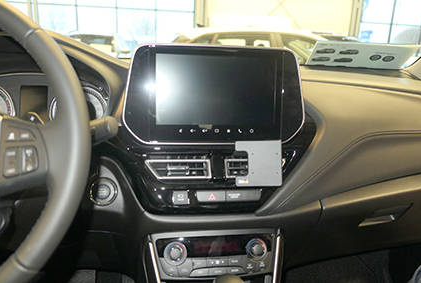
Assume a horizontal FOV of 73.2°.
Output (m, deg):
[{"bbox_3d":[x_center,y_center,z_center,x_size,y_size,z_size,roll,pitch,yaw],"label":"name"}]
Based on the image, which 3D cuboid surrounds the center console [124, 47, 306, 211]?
[{"bbox_3d":[-0.001,-0.021,0.512,0.300,0.275,0.100,0,3,-6],"label":"center console"}]

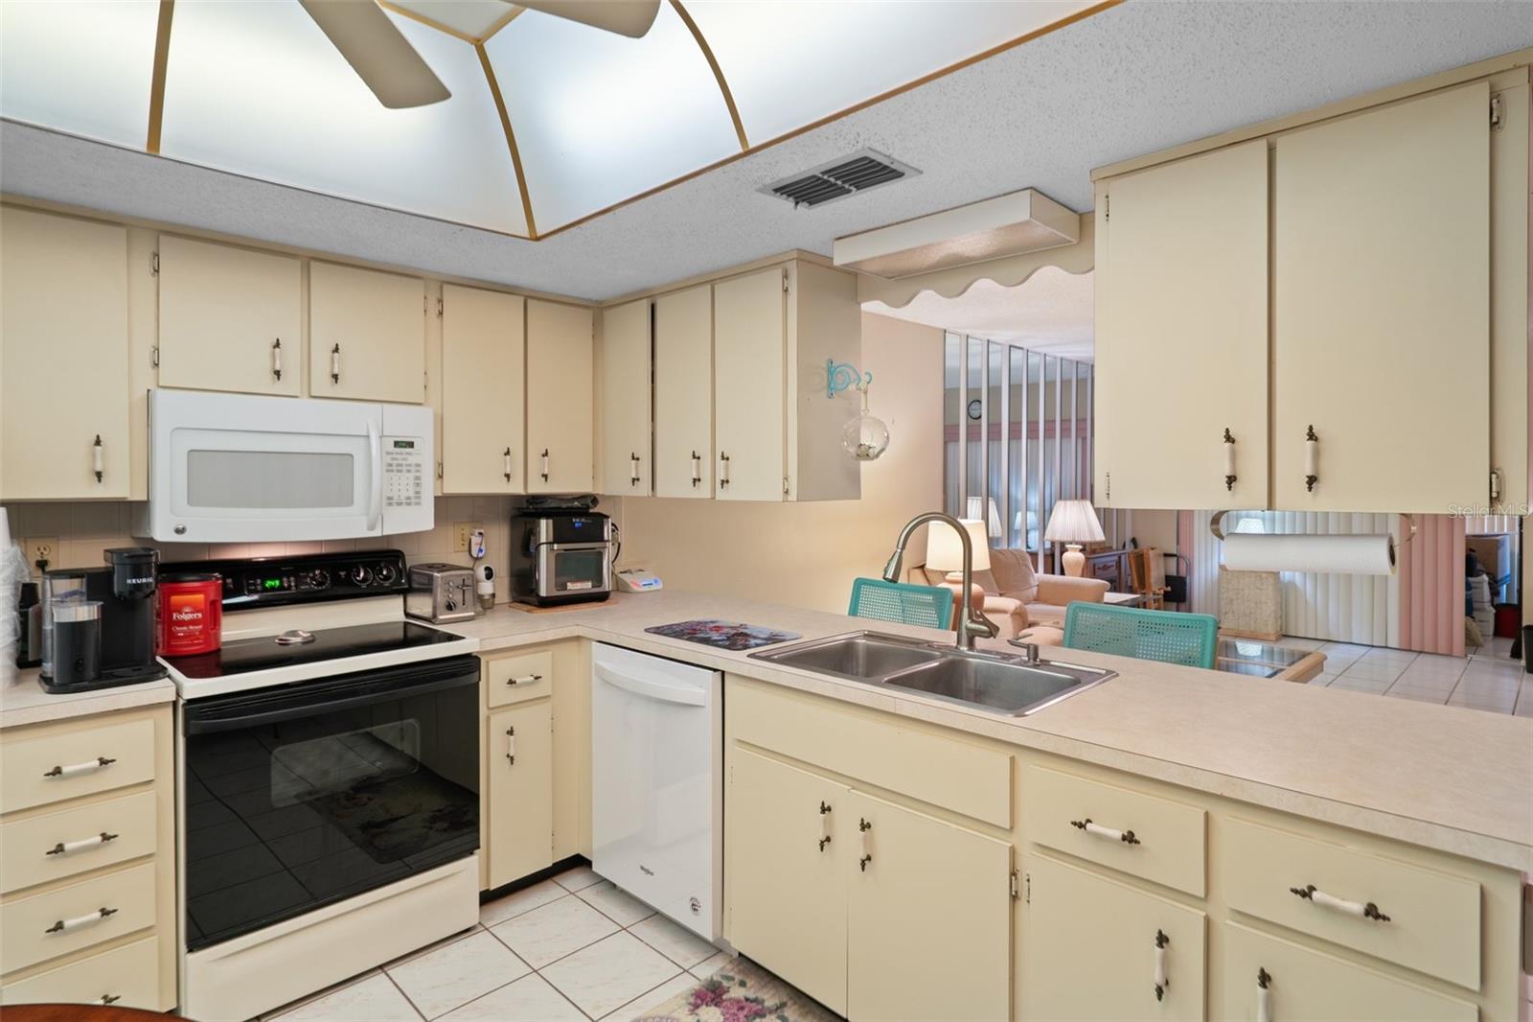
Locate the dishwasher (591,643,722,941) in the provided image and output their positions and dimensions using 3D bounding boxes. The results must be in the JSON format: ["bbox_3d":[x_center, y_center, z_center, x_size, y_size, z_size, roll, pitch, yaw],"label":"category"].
[{"bbox_3d":[-0.158,0.841,2.609,0.605,0.797,0.620,2,3,44],"label":"dishwasher"}]

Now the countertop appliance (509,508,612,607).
[{"bbox_3d":[-0.837,0.184,3.112,0.295,0.355,0.295,-1,3,-37],"label":"countertop appliance"}]

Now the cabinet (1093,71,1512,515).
[{"bbox_3d":[1.095,-0.374,1.608,0.695,0.745,0.335,2,3,44],"label":"cabinet"}]

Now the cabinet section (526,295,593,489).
[{"bbox_3d":[-0.895,-0.431,3.048,0.320,0.730,0.287,2,2,43],"label":"cabinet section"}]

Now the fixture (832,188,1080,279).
[{"bbox_3d":[0.508,-0.746,2.126,0.602,0.075,0.255,2,3,44],"label":"fixture"}]

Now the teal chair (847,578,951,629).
[{"bbox_3d":[0.386,0.808,2.956,0.480,1.010,0.500,2,3,44],"label":"teal chair"}]

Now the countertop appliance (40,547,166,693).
[{"bbox_3d":[-1.670,0.260,1.938,0.285,0.320,0.240,2,2,39],"label":"countertop appliance"}]

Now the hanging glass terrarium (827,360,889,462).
[{"bbox_3d":[0.285,-0.320,2.403,0.209,0.327,0.150,1,2,45],"label":"hanging glass terrarium"}]

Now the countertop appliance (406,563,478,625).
[{"bbox_3d":[-1.190,0.297,2.795,0.260,0.185,0.150,2,3,44],"label":"countertop appliance"}]

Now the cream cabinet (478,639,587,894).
[{"bbox_3d":[-0.999,0.823,2.786,0.610,0.786,0.365,2,3,44],"label":"cream cabinet"}]

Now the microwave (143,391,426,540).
[{"bbox_3d":[-1.512,-0.134,2.442,0.400,0.410,0.757,2,3,44],"label":"microwave"}]

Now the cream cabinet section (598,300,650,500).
[{"bbox_3d":[-0.447,-0.428,3.083,0.283,0.735,0.320,2,2,43],"label":"cream cabinet section"}]

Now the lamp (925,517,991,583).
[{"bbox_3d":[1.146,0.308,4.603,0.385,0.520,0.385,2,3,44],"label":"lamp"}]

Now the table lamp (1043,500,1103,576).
[{"bbox_3d":[2.510,0.242,6.250,0.480,0.680,0.480,2,3,44],"label":"table lamp"}]

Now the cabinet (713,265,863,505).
[{"bbox_3d":[0.059,-0.411,2.597,0.385,0.745,0.353,2,3,44],"label":"cabinet"}]

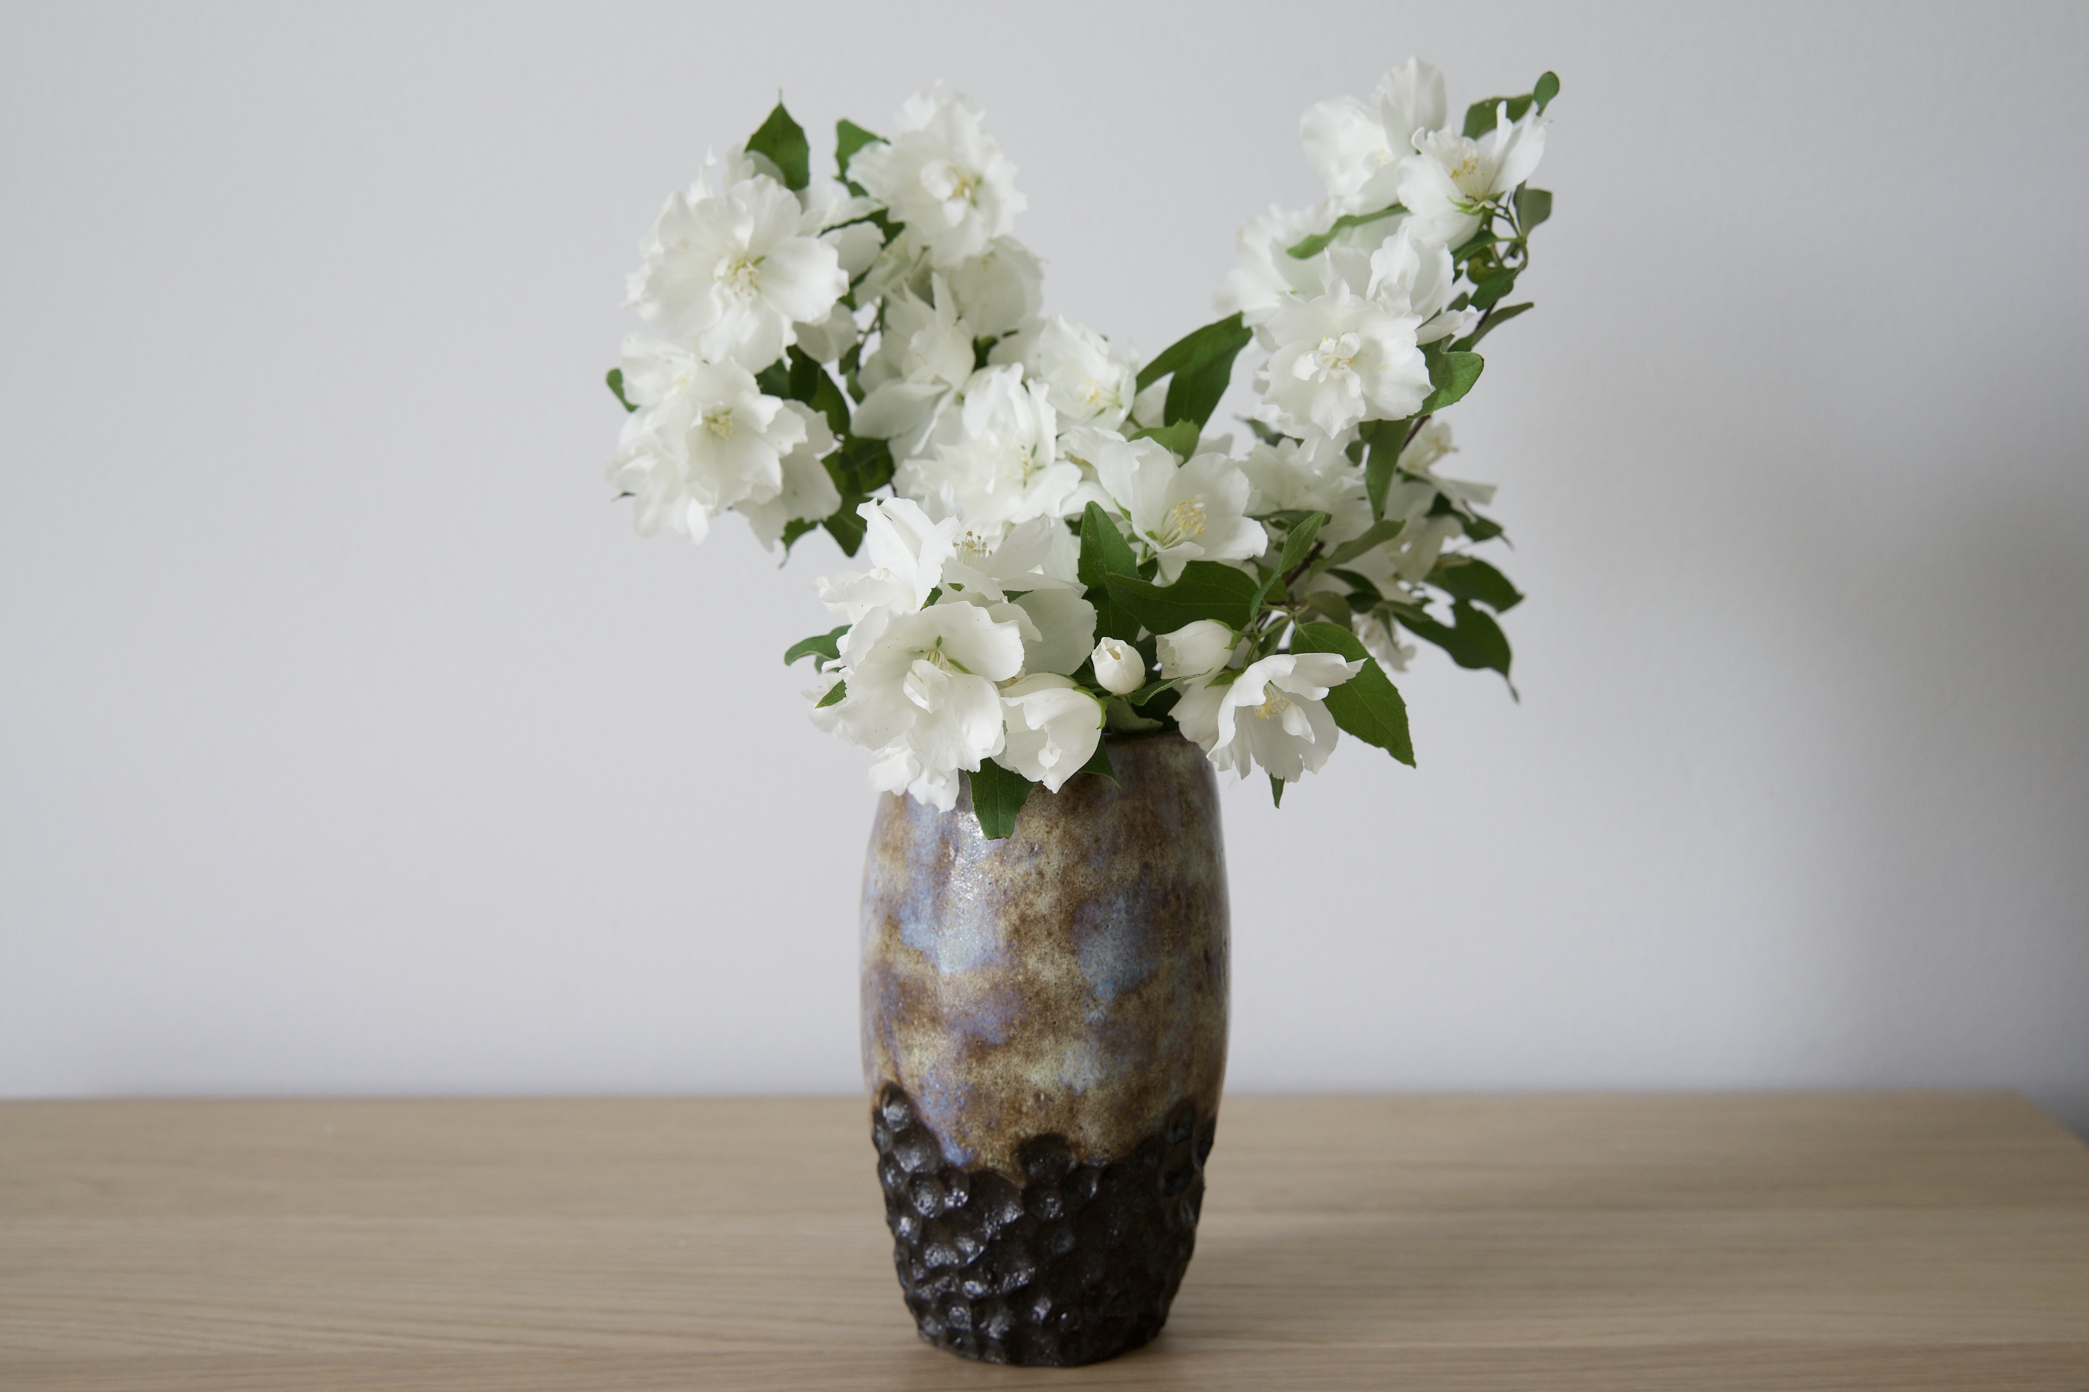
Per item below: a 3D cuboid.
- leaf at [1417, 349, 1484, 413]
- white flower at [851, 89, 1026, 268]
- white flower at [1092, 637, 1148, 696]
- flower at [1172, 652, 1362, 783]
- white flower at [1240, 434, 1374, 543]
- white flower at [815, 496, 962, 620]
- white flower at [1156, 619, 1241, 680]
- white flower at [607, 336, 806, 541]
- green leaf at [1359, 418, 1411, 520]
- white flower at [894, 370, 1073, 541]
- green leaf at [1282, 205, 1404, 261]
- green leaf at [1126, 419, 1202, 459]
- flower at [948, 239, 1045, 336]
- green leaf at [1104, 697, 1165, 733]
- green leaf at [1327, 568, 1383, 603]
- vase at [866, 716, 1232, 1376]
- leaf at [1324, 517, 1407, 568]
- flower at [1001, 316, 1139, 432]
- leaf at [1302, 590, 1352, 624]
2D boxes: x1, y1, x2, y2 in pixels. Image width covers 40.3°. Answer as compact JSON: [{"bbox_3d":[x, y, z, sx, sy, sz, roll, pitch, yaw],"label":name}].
[{"bbox_3d":[0.122,-0.095,0.860,0.026,0.018,0.006,-17,-34,26],"label":"leaf"},{"bbox_3d":[-0.029,-0.142,0.780,0.047,0.047,0.030,-1,3,-14],"label":"white flower"},{"bbox_3d":[0.019,-0.008,0.720,0.013,0.015,0.013,-24,30,0],"label":"white flower"},{"bbox_3d":[0.057,0.005,0.722,0.045,0.034,0.030,-3,28,-25],"label":"flower"},{"bbox_3d":[0.075,-0.058,0.815,0.042,0.036,0.032,0,-21,0],"label":"white flower"},{"bbox_3d":[-0.042,-0.036,0.770,0.042,0.039,0.032,4,-18,33],"label":"white flower"},{"bbox_3d":[0.038,-0.011,0.705,0.019,0.015,0.015,-2,5,-21],"label":"white flower"},{"bbox_3d":[-0.100,-0.077,0.845,0.057,0.057,0.038,0,-6,-3],"label":"white flower"},{"bbox_3d":[0.089,-0.061,0.745,0.013,0.029,0.010,5,4,-21],"label":"green leaf"},{"bbox_3d":[-0.015,-0.062,0.735,0.045,0.044,0.031,-1,3,-15],"label":"white flower"},{"bbox_3d":[0.090,-0.139,0.850,0.042,0.006,0.016,-24,25,-21],"label":"green leaf"},{"bbox_3d":[0.031,-0.066,0.738,0.020,0.013,0.012,-1,5,-11],"label":"green leaf"},{"bbox_3d":[-0.017,-0.129,0.885,0.039,0.038,0.032,-2,-15,-17],"label":"flower"},{"bbox_3d":[0.022,0.005,0.715,0.015,0.008,0.010,11,32,19],"label":"green leaf"},{"bbox_3d":[0.097,-0.035,0.890,0.020,0.005,0.013,26,45,12],"label":"green leaf"},{"bbox_3d":[0.000,0.101,0.865,0.112,0.190,0.112,0,6,0],"label":"vase"},{"bbox_3d":[0.086,-0.041,0.765,0.024,0.008,0.010,-25,15,11],"label":"leaf"},{"bbox_3d":[0.006,-0.084,0.750,0.038,0.036,0.028,-2,9,-18],"label":"flower"},{"bbox_3d":[0.087,-0.028,0.880,0.018,0.005,0.012,29,54,18],"label":"leaf"}]

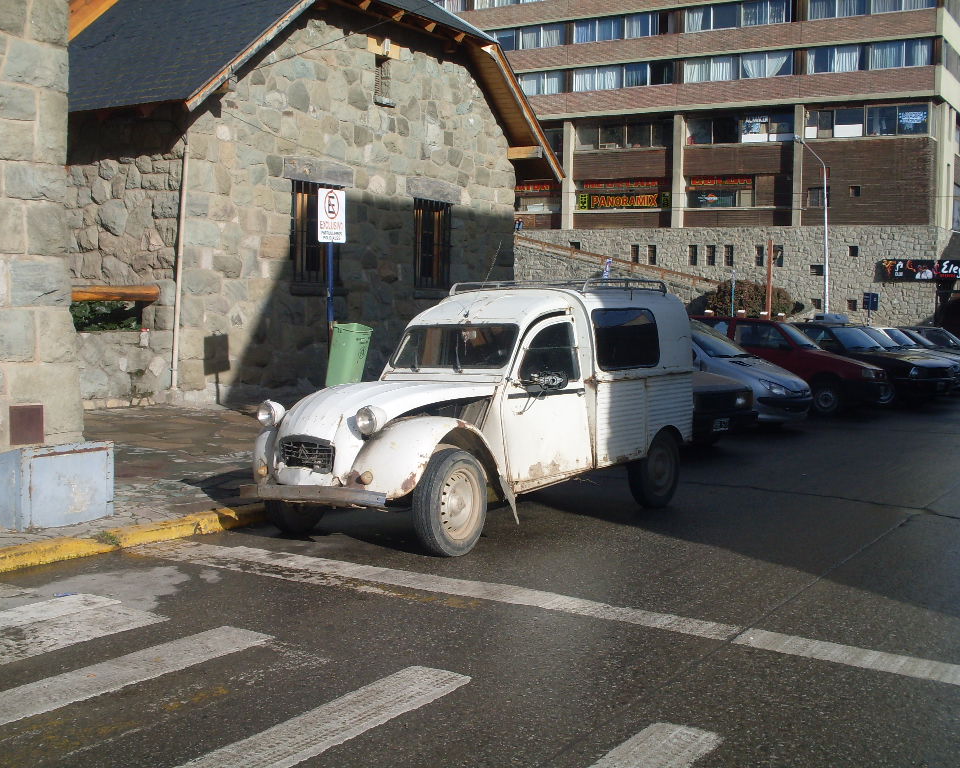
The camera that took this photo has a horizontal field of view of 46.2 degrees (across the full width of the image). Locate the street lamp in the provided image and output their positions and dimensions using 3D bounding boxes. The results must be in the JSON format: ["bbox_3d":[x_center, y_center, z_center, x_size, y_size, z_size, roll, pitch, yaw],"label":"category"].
[{"bbox_3d":[11.000,-4.300,37.300,2.000,7.400,0.300,-1,3,-44],"label":"street lamp"}]

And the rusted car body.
[{"bbox_3d":[0.051,0.101,7.865,1.500,1.720,3.550,2,3,36],"label":"rusted car body"}]

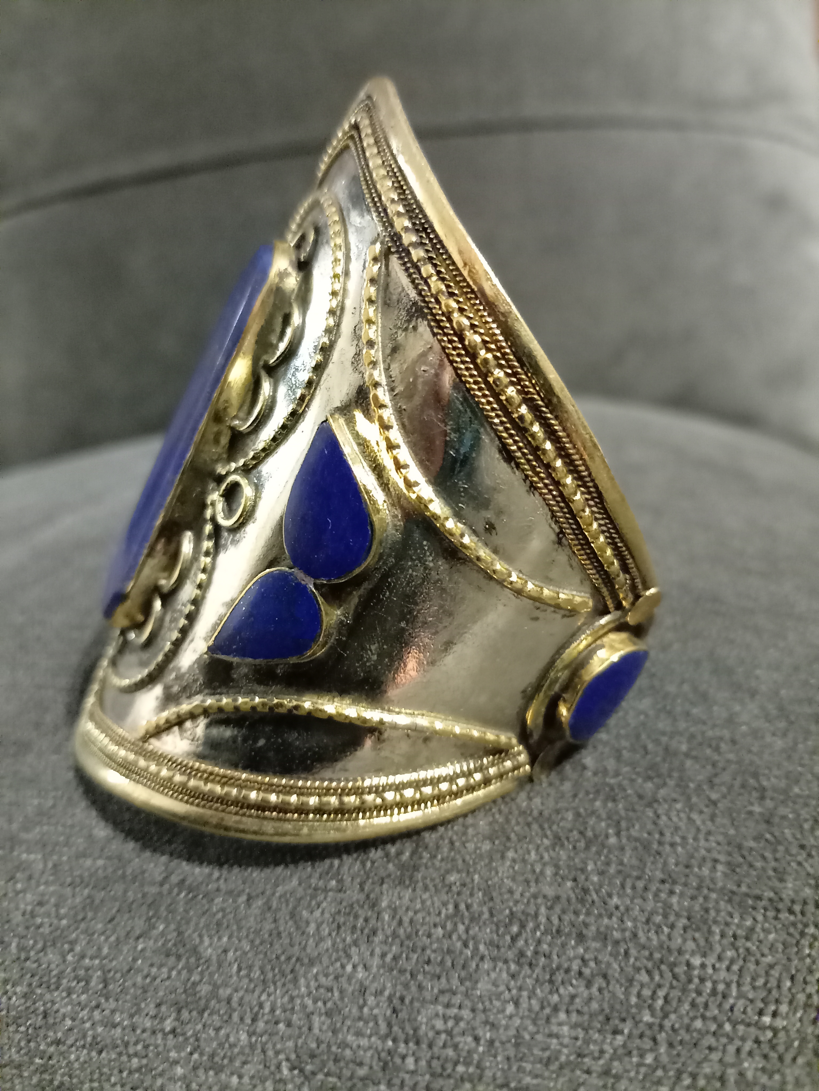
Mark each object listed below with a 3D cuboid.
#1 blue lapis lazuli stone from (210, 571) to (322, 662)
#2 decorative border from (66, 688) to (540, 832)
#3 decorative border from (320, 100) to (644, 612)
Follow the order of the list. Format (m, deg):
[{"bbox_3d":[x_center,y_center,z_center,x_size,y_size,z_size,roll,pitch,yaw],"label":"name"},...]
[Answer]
[{"bbox_3d":[-0.015,0.009,0.088,0.016,0.010,0.004,-35,-8,22],"label":"blue lapis lazuli stone"},{"bbox_3d":[-0.019,0.026,0.104,0.067,0.012,0.022,1,6,21],"label":"decorative border"},{"bbox_3d":[0.006,-0.022,0.089,0.011,0.066,0.024,-28,-7,-2],"label":"decorative border"}]

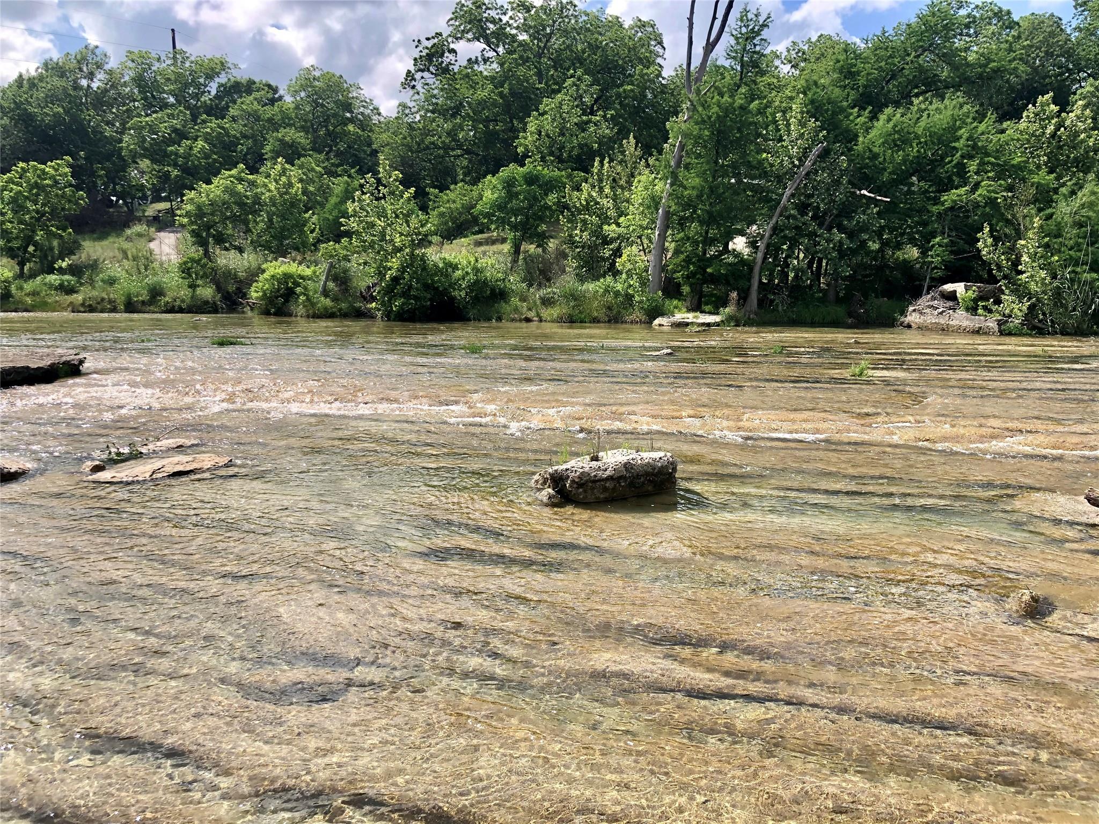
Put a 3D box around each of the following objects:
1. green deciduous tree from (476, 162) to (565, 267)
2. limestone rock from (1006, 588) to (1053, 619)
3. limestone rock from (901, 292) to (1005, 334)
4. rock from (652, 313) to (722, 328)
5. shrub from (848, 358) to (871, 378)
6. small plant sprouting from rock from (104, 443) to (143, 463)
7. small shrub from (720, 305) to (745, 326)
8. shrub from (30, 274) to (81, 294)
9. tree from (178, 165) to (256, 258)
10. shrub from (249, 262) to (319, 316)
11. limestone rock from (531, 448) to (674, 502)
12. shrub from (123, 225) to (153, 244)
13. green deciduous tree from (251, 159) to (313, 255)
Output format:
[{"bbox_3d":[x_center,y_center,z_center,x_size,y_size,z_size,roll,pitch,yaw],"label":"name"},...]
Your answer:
[{"bbox_3d":[-1.197,-8.237,37.000,3.640,4.360,3.400,0,9,-2],"label":"green deciduous tree"},{"bbox_3d":[2.310,0.910,4.314,0.180,0.110,0.150,5,10,29],"label":"limestone rock"},{"bbox_3d":[11.600,-2.932,25.751,2.750,1.100,1.700,5,10,30],"label":"limestone rock"},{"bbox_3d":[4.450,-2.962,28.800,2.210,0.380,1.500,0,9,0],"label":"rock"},{"bbox_3d":[4.760,-0.678,13.652,0.320,0.270,0.290,3,9,19],"label":"shrub"},{"bbox_3d":[-3.770,0.364,7.893,0.320,0.130,0.230,-4,9,-24],"label":"small plant sprouting from rock"},{"bbox_3d":[5.863,-3.069,28.500,0.780,0.640,0.750,2,9,11],"label":"small shrub"},{"bbox_3d":[-21.103,-5.468,38.000,2.120,0.920,1.500,-5,10,-28],"label":"shrub"},{"bbox_3d":[-16.100,-9.512,42.860,3.700,4.400,3.500,-3,9,-21],"label":"tree"},{"bbox_3d":[-10.180,-4.745,34.000,2.540,1.970,2.300,-3,9,-16],"label":"shrub"},{"bbox_3d":[0.415,0.472,6.746,1.040,0.250,0.420,-4,10,-26],"label":"limestone rock"},{"bbox_3d":[-23.155,-10.020,50.000,1.700,1.030,1.500,-4,10,-24],"label":"shrub"},{"bbox_3d":[-12.950,-9.661,42.837,2.950,4.600,2.900,-3,9,-17],"label":"green deciduous tree"}]

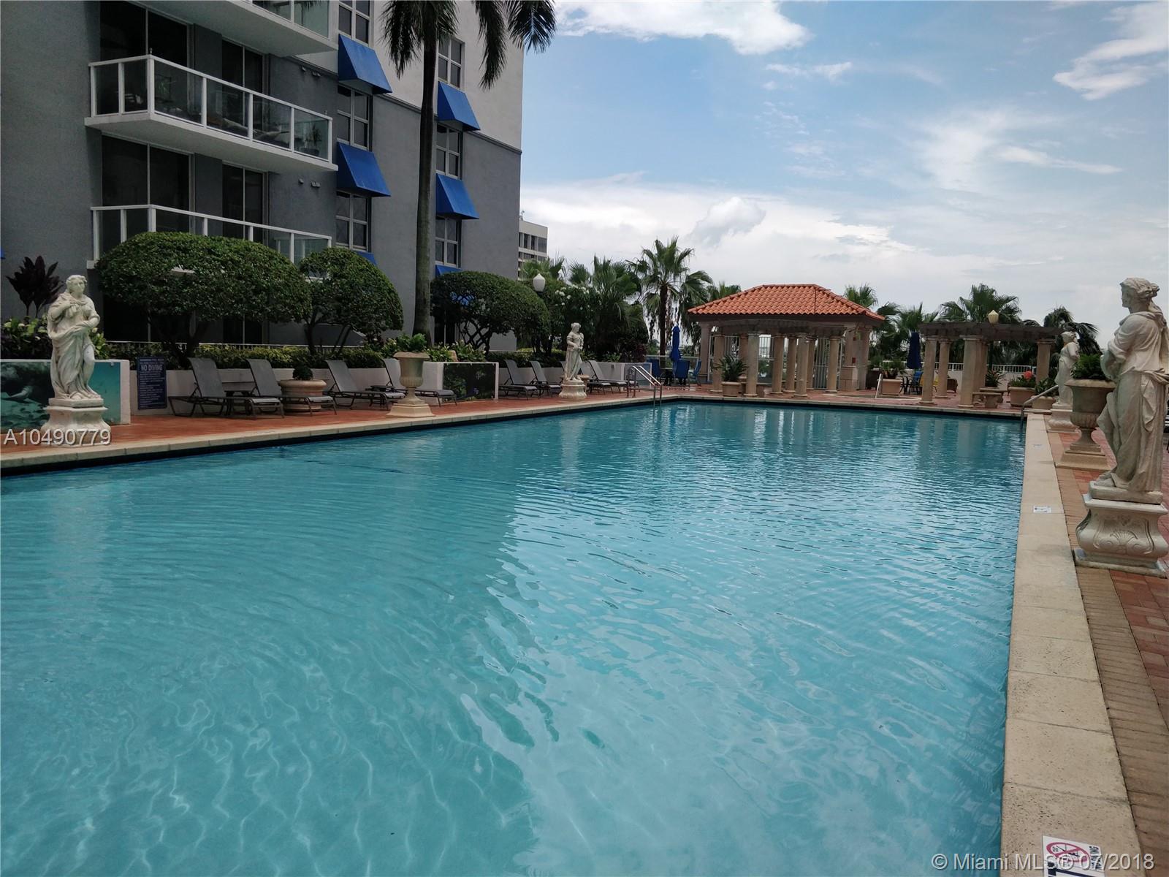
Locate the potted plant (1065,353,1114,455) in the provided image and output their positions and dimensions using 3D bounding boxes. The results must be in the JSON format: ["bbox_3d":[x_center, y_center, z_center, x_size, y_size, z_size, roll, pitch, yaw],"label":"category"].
[{"bbox_3d":[7.211,-0.482,11.561,0.680,1.460,0.680,5,7,29],"label":"potted plant"}]

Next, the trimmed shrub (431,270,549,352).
[{"bbox_3d":[-2.743,-3.505,23.300,3.300,2.700,3.500,2,7,0],"label":"trimmed shrub"}]

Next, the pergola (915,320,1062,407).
[{"bbox_3d":[12.628,-2.289,25.364,3.800,2.500,5.000,6,8,28],"label":"pergola"}]

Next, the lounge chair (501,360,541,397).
[{"bbox_3d":[-1.771,-1.700,22.855,1.900,1.020,0.680,5,7,29],"label":"lounge chair"}]

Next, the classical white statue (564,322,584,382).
[{"bbox_3d":[-0.273,-2.330,22.000,0.400,1.600,0.500,8,9,42],"label":"classical white statue"}]

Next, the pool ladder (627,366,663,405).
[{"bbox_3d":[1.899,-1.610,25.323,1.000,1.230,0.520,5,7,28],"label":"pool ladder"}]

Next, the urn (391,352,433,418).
[{"bbox_3d":[-3.588,-1.132,16.843,0.730,1.310,0.730,2,6,0],"label":"urn"}]

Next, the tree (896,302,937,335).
[{"bbox_3d":[16.178,-4.829,39.500,2.600,4.000,2.600,6,8,28],"label":"tree"}]

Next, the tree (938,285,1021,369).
[{"bbox_3d":[17.544,-4.584,36.000,3.500,4.500,3.500,5,7,29],"label":"tree"}]

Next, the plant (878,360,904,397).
[{"bbox_3d":[11.981,-2.380,31.668,0.900,1.370,0.900,5,7,28],"label":"plant"}]

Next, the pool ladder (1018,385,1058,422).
[{"bbox_3d":[10.405,-0.644,18.267,0.950,1.150,0.550,5,7,29],"label":"pool ladder"}]

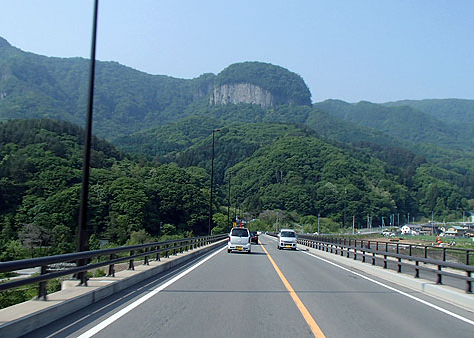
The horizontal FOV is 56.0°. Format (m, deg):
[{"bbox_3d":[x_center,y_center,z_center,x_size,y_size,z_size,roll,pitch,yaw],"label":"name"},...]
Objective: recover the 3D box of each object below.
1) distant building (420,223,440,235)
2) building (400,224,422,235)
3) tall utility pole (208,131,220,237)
[{"bbox_3d":[121.589,37.576,280.000,11.000,7.200,8.000,2,-7,-6],"label":"distant building"},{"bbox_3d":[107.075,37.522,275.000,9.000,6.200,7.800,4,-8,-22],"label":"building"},{"bbox_3d":[-2.280,1.793,45.211,0.900,11.200,0.300,1,-7,0],"label":"tall utility pole"}]

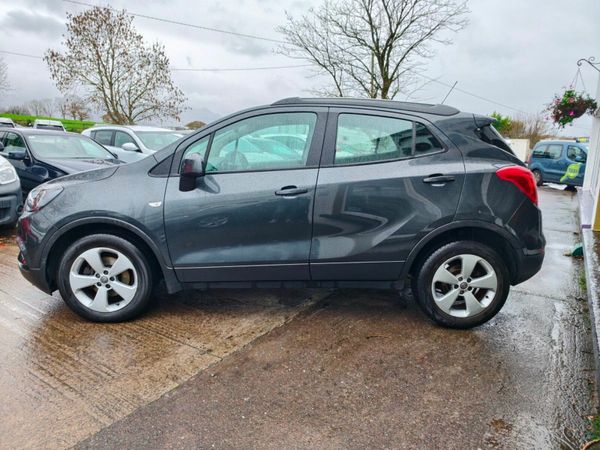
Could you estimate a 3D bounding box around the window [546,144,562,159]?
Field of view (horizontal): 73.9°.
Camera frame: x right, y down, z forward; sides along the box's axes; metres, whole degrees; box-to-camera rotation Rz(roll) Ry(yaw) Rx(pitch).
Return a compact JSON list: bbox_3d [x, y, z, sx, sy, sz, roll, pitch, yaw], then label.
[{"bbox_3d":[9.458,-2.728,14.800,0.060,0.520,0.820,11,10,-4],"label":"window"}]

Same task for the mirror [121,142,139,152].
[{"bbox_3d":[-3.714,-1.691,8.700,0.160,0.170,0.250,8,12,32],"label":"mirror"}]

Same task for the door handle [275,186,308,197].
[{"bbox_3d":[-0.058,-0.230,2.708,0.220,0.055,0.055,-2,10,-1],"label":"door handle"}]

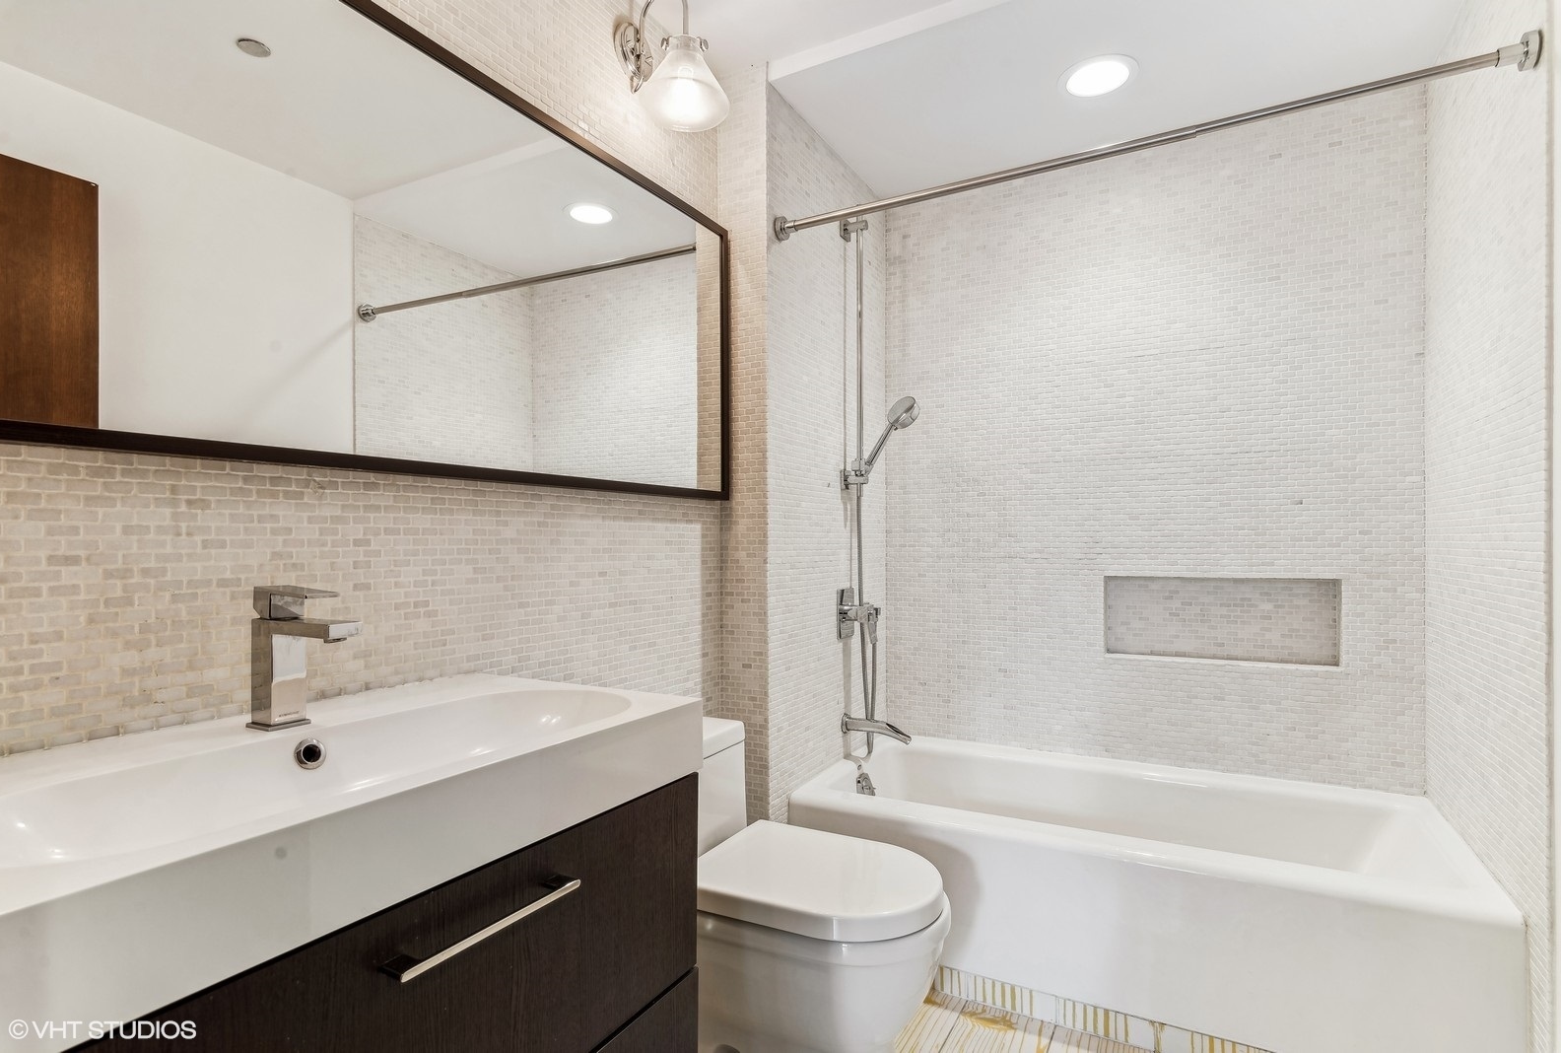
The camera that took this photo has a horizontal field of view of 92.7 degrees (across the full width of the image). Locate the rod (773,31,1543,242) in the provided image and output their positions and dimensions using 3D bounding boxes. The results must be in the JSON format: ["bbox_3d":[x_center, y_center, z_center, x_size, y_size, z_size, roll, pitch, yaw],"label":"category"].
[{"bbox_3d":[0.654,-0.822,1.670,1.520,0.062,0.062,0,-1,30],"label":"rod"}]

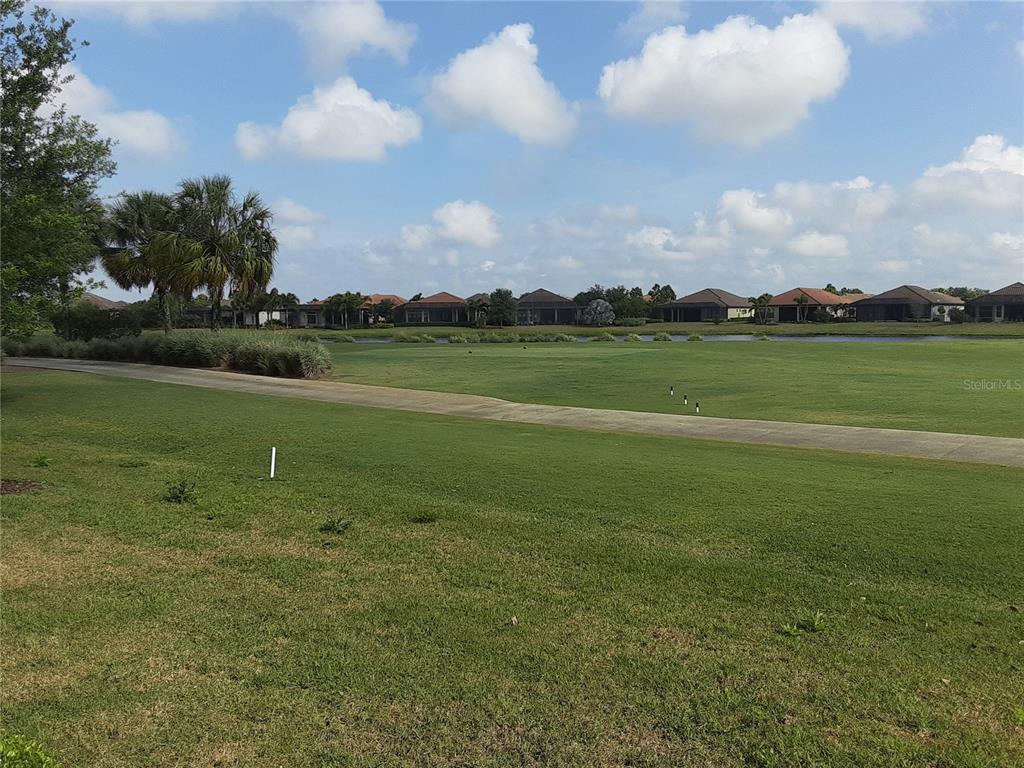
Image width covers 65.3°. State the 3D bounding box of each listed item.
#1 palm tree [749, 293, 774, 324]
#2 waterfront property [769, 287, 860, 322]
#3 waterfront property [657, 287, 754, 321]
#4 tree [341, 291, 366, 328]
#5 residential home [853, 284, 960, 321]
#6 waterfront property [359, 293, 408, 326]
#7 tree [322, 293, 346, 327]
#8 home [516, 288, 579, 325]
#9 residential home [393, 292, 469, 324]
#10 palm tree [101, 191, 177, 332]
[{"bbox_3d":[42.161,-12.695,134.754,3.800,5.300,3.800,0,5,0],"label":"palm tree"},{"bbox_3d":[55.907,-14.730,148.824,13.000,5.900,17.000,3,6,33],"label":"waterfront property"},{"bbox_3d":[38.247,-15.348,154.810,14.000,6.200,17.000,3,6,33],"label":"waterfront property"},{"bbox_3d":[-25.413,-11.881,127.721,3.900,6.000,3.900,0,5,0],"label":"tree"},{"bbox_3d":[68.246,-14.004,139.386,14.000,6.100,17.000,4,7,38],"label":"residential home"},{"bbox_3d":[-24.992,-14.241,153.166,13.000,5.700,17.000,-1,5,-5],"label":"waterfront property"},{"bbox_3d":[-28.901,-11.948,129.759,3.600,5.200,3.600,0,5,0],"label":"tree"},{"bbox_3d":[6.725,-13.956,144.117,12.000,6.100,17.000,0,5,7],"label":"home"},{"bbox_3d":[-13.662,-13.673,144.166,12.500,5.700,17.000,0,5,5],"label":"residential home"},{"bbox_3d":[-17.642,-5.509,37.670,3.900,7.100,3.900,0,5,0],"label":"palm tree"}]

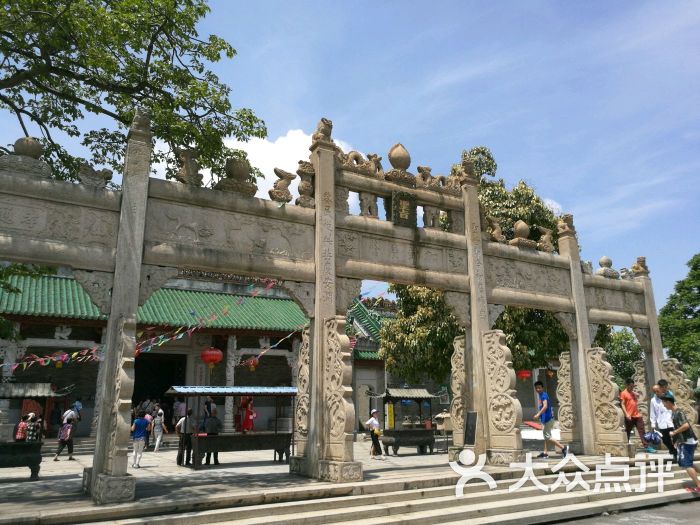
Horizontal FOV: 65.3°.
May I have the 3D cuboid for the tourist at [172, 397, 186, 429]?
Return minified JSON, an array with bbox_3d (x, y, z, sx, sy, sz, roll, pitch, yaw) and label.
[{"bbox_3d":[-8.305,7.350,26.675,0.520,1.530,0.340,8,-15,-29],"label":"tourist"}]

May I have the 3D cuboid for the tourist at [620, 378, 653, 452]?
[{"bbox_3d":[6.781,3.621,12.922,0.600,1.710,0.500,-7,-15,29],"label":"tourist"}]

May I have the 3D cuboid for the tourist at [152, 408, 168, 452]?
[{"bbox_3d":[-7.496,6.694,21.779,0.520,1.600,0.360,2,-15,-11],"label":"tourist"}]

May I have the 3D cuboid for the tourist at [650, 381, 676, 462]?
[{"bbox_3d":[6.757,3.465,11.750,0.480,1.630,0.420,14,-22,-43],"label":"tourist"}]

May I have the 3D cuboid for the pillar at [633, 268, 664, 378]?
[{"bbox_3d":[8.707,2.688,15.695,0.340,5.050,0.340,8,-17,-30],"label":"pillar"}]

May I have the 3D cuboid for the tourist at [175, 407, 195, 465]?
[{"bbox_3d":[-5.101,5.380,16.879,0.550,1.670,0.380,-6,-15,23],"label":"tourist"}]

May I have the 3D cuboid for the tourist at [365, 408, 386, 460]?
[{"bbox_3d":[0.800,5.510,17.528,0.520,1.580,0.480,-7,-16,23],"label":"tourist"}]

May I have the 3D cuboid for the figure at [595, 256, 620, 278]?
[{"bbox_3d":[6.475,0.134,13.756,0.680,0.540,0.420,8,-15,-29],"label":"figure"}]

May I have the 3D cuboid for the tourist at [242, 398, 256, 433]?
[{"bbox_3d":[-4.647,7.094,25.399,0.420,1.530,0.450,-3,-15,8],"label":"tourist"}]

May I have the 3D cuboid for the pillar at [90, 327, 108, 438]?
[{"bbox_3d":[-10.243,4.923,22.645,0.480,4.430,0.480,8,-15,-29],"label":"pillar"}]

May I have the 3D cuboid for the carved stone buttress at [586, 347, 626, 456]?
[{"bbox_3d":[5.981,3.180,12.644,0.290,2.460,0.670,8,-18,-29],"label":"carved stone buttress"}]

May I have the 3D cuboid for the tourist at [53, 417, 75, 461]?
[{"bbox_3d":[-9.489,5.854,18.148,0.550,1.350,0.500,4,-14,-17],"label":"tourist"}]

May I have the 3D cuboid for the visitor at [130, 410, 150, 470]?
[{"bbox_3d":[-6.082,5.193,16.032,0.480,1.570,0.330,4,-16,-17],"label":"visitor"}]

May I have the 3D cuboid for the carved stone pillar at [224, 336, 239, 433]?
[{"bbox_3d":[-5.378,5.574,25.163,0.500,4.320,0.500,8,-17,-30],"label":"carved stone pillar"}]

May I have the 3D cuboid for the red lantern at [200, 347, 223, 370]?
[{"bbox_3d":[-6.012,4.189,23.700,0.930,1.040,0.930,8,-15,-29],"label":"red lantern"}]

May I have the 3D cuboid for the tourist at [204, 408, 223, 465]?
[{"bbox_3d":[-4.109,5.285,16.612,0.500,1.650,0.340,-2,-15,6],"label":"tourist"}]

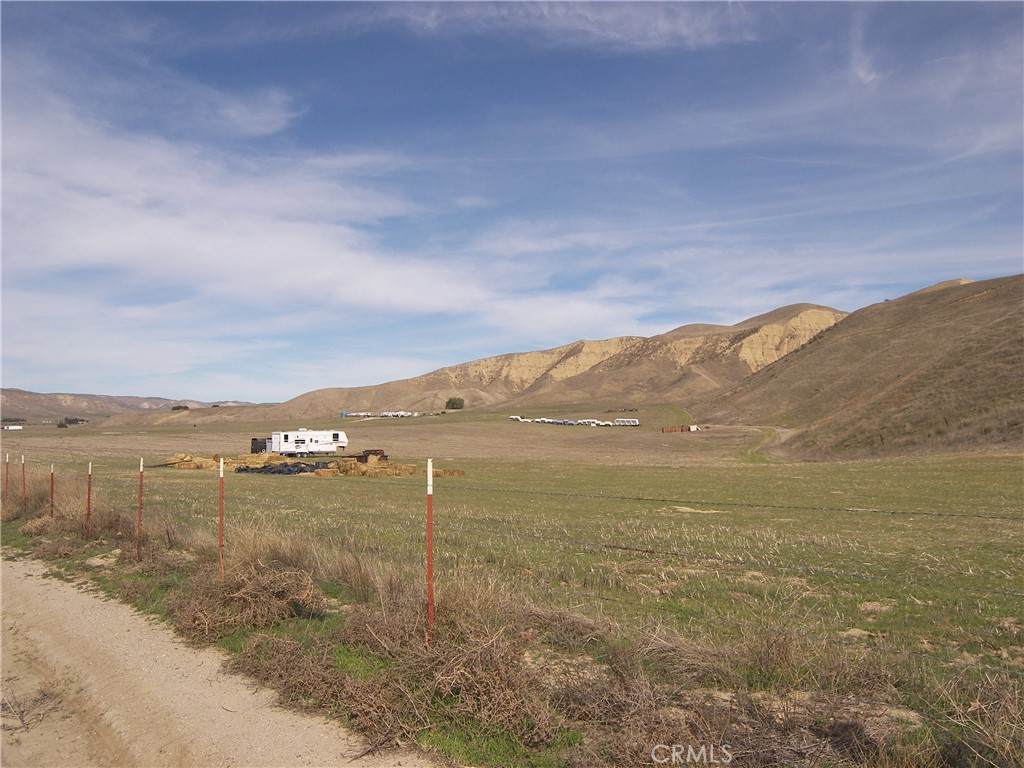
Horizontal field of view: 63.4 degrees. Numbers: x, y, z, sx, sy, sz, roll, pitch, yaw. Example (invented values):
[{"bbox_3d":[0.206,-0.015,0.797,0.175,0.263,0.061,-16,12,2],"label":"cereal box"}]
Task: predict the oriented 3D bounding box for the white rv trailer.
[{"bbox_3d":[-25.341,7.417,104.499,9.150,3.600,2.450,3,-5,-38],"label":"white rv trailer"}]

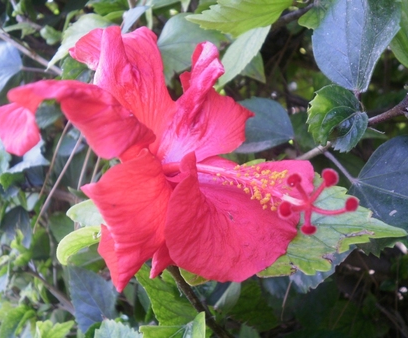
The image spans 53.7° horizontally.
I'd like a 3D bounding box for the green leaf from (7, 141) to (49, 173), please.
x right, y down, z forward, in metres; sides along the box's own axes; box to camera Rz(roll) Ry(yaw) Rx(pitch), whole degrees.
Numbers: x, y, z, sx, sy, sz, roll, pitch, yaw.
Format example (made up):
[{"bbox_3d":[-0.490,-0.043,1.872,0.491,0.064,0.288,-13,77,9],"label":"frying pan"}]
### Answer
[{"bbox_3d":[-0.161,-0.011,0.370,0.039,0.031,0.023,-3,13,-11],"label":"green leaf"}]

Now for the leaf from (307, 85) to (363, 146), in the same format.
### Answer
[{"bbox_3d":[0.090,-0.037,0.277,0.040,0.042,0.020,2,12,11],"label":"leaf"}]

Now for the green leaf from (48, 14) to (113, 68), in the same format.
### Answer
[{"bbox_3d":[-0.085,-0.089,0.285,0.050,0.040,0.025,0,12,0],"label":"green leaf"}]

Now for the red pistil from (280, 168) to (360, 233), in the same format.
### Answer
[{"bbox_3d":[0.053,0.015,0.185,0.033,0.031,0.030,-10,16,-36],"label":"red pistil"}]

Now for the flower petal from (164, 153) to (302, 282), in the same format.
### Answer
[{"bbox_3d":[0.015,0.026,0.215,0.070,0.068,0.042,-3,13,-14],"label":"flower petal"}]

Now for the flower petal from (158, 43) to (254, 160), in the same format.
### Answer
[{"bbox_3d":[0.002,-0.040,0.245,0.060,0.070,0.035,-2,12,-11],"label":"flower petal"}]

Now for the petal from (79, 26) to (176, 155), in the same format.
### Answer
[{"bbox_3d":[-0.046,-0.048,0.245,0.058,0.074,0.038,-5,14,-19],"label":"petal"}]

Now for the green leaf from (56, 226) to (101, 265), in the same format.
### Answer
[{"bbox_3d":[-0.084,0.051,0.270,0.031,0.026,0.020,-1,13,-6],"label":"green leaf"}]

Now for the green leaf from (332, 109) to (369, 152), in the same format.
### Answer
[{"bbox_3d":[0.100,-0.026,0.275,0.027,0.029,0.016,-4,12,-17],"label":"green leaf"}]

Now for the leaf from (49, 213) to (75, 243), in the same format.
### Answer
[{"bbox_3d":[-0.123,0.051,0.350,0.026,0.027,0.018,-3,13,-11],"label":"leaf"}]

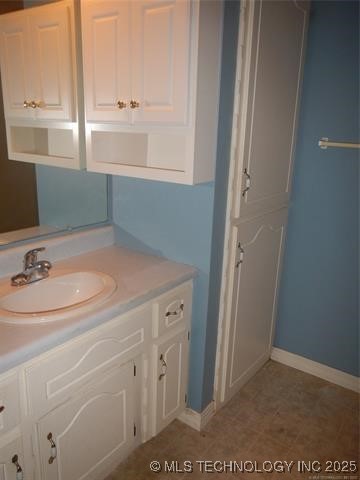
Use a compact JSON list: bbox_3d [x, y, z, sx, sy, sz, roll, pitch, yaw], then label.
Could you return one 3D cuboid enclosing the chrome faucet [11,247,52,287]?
[{"bbox_3d":[-0.512,0.089,1.399,0.156,0.141,0.150,13,20,34],"label":"chrome faucet"}]

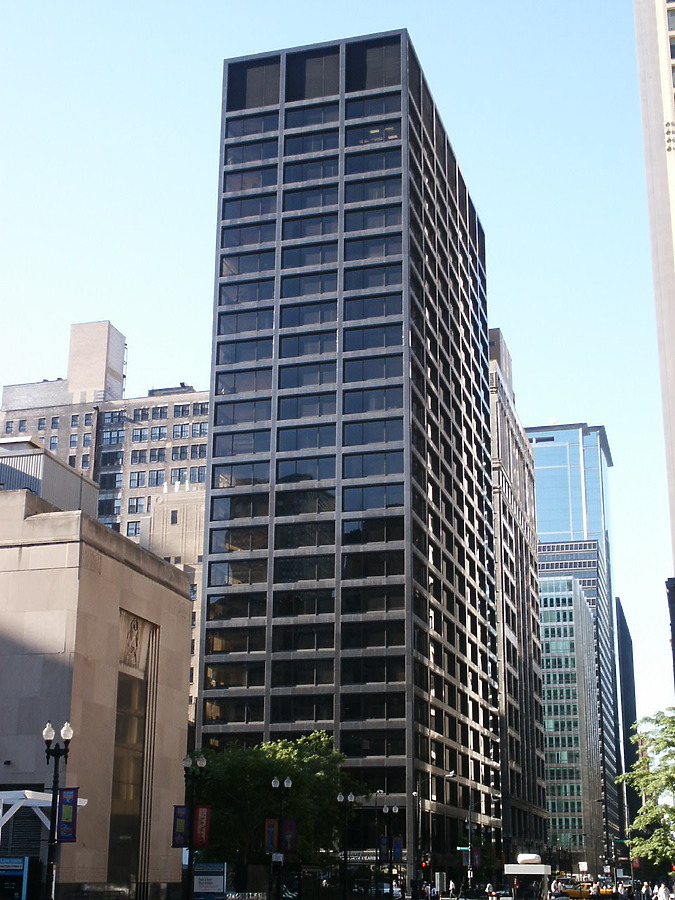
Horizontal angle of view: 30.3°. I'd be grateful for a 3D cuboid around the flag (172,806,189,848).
[{"bbox_3d":[-7.674,18.403,61.000,0.780,2.100,0.060,-5,-19,15],"label":"flag"}]

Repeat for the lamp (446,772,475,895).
[{"bbox_3d":[12.815,39.537,128.930,2.700,11.800,0.600,-5,-19,15],"label":"lamp"}]

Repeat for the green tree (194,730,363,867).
[{"bbox_3d":[-3.981,25.488,86.760,11.200,10.900,10.200,-5,-19,15],"label":"green tree"}]

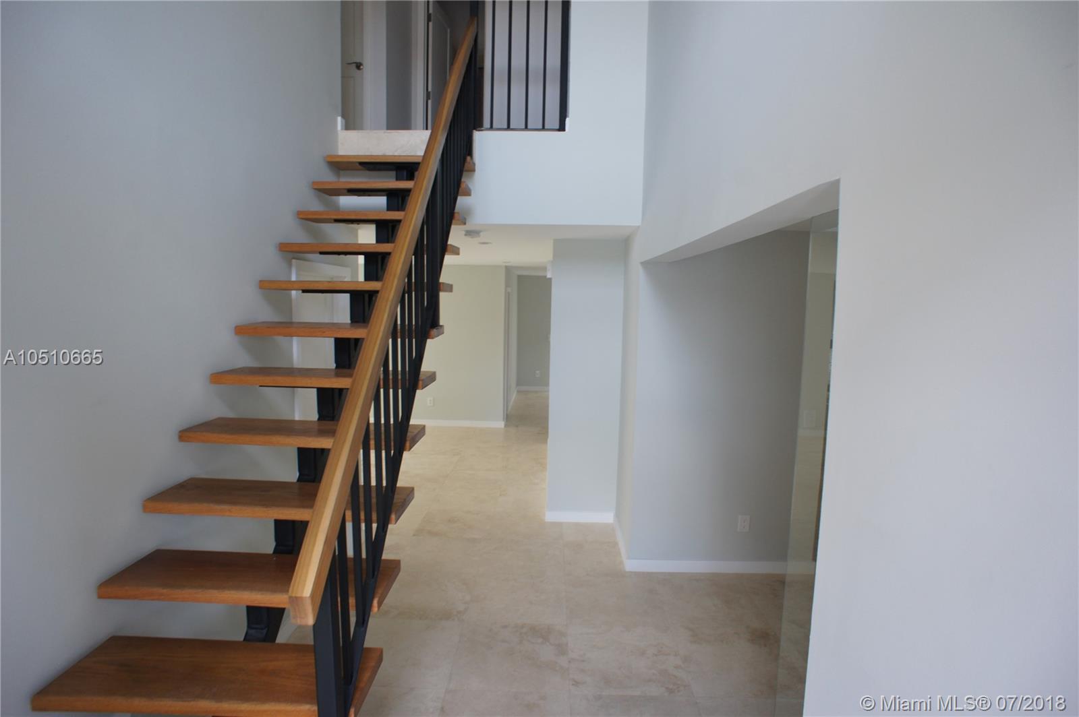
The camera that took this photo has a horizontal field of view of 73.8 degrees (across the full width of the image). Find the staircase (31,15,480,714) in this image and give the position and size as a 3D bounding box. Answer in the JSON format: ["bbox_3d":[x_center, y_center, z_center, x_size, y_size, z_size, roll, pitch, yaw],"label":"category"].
[{"bbox_3d":[-0.918,-0.420,3.221,0.899,3.323,3.293,1,5,1],"label":"staircase"}]

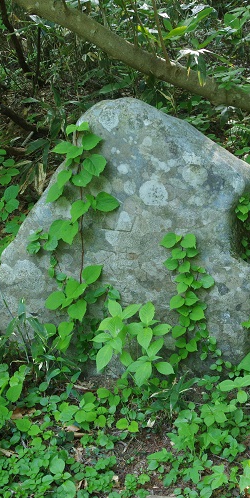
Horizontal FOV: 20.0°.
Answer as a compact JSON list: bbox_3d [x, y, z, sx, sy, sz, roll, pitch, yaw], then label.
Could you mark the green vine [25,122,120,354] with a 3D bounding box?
[{"bbox_3d":[-0.180,-0.036,2.400,0.310,0.760,0.150,1,12,7],"label":"green vine"}]

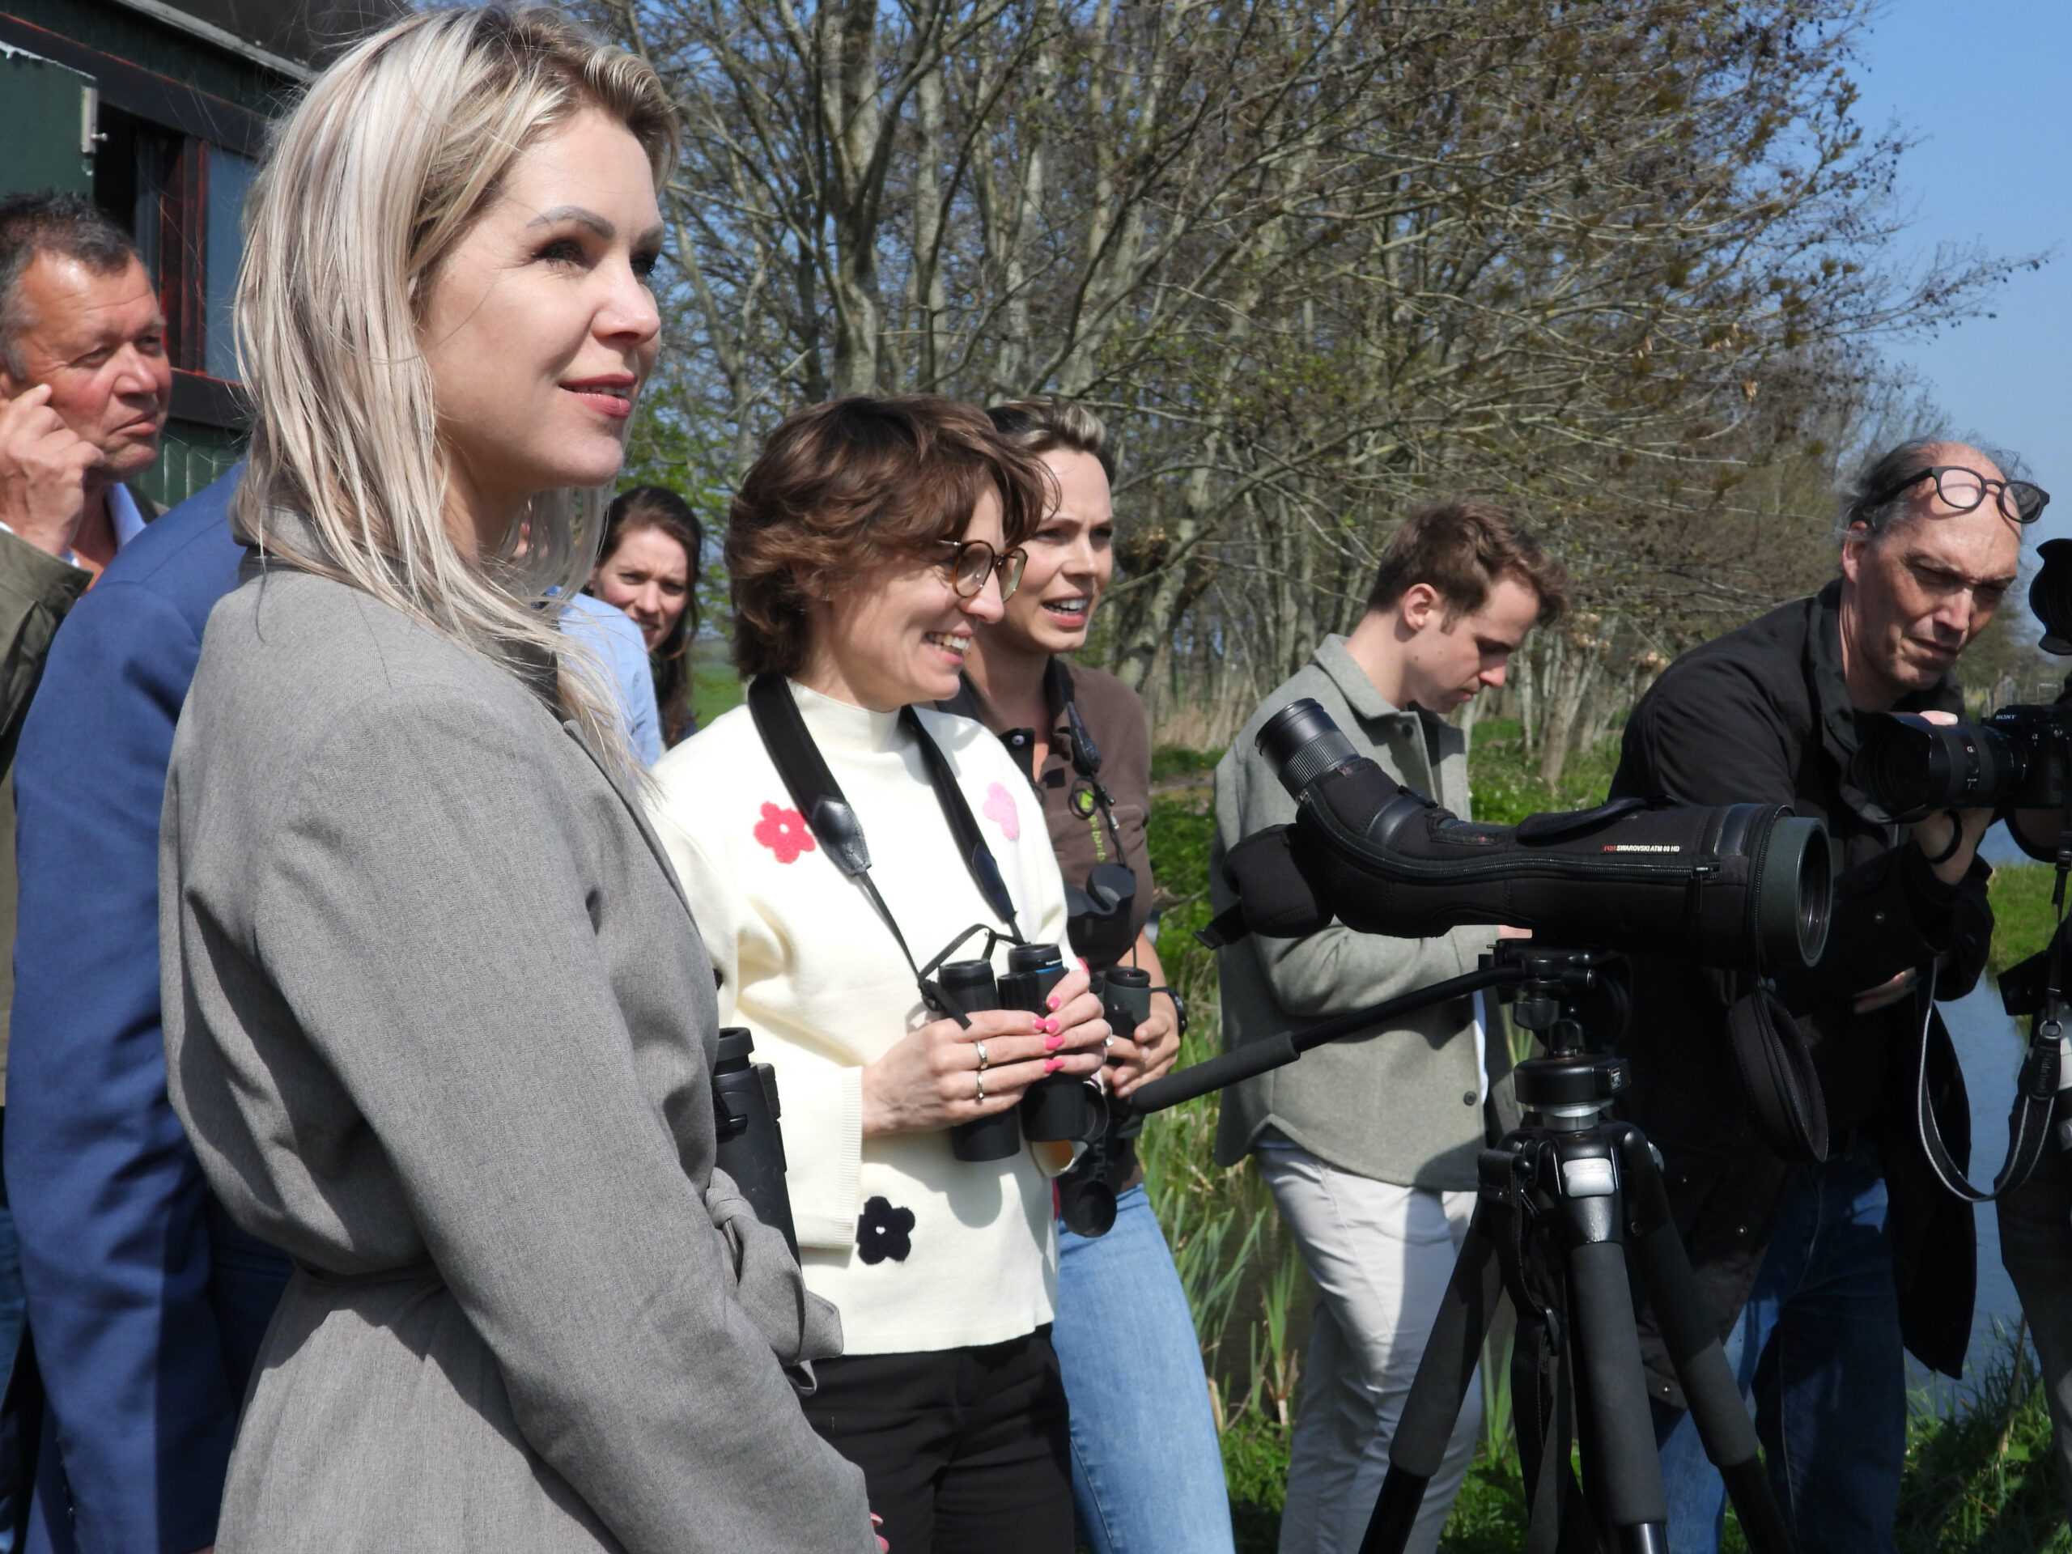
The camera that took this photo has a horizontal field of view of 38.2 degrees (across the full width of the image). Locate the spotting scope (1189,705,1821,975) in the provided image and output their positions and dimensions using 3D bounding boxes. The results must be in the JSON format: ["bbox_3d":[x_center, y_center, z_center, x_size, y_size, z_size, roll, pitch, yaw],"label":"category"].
[{"bbox_3d":[0.325,0.037,2.084,0.435,0.179,0.112,1,-1,29],"label":"spotting scope"}]

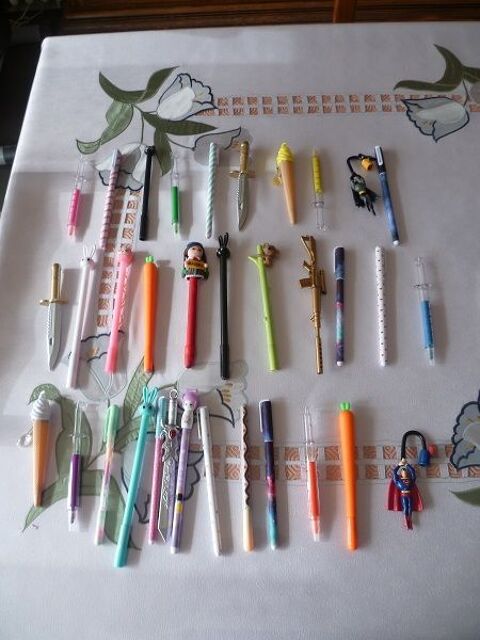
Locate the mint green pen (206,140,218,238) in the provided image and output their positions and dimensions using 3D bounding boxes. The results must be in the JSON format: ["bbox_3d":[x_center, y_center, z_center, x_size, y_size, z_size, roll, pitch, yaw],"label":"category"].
[{"bbox_3d":[-0.037,-0.169,0.669,0.009,0.009,0.149,0,67,2],"label":"mint green pen"}]

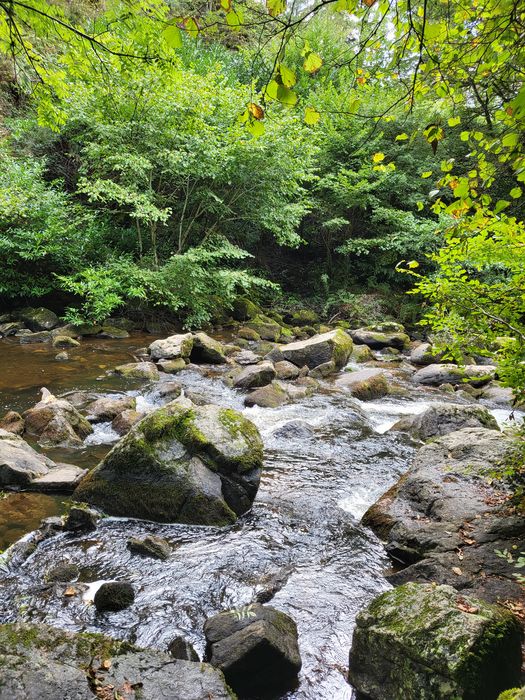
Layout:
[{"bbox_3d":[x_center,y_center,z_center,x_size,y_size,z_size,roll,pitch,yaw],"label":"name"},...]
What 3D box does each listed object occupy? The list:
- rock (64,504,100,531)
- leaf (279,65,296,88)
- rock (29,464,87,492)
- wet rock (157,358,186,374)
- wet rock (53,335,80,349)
[{"bbox_3d":[-1.502,1.404,4.401,0.280,0.180,0.220,-2,8,-11],"label":"rock"},{"bbox_3d":[0.088,-0.962,1.850,0.058,0.075,0.028,-2,8,-15],"label":"leaf"},{"bbox_3d":[-1.730,1.076,4.454,0.419,0.151,0.398,0,10,0],"label":"rock"},{"bbox_3d":[-1.622,0.294,9.372,0.535,0.256,0.401,0,9,0],"label":"wet rock"},{"bbox_3d":[-4.391,-0.194,11.800,0.546,0.272,0.382,-2,8,-12],"label":"wet rock"}]

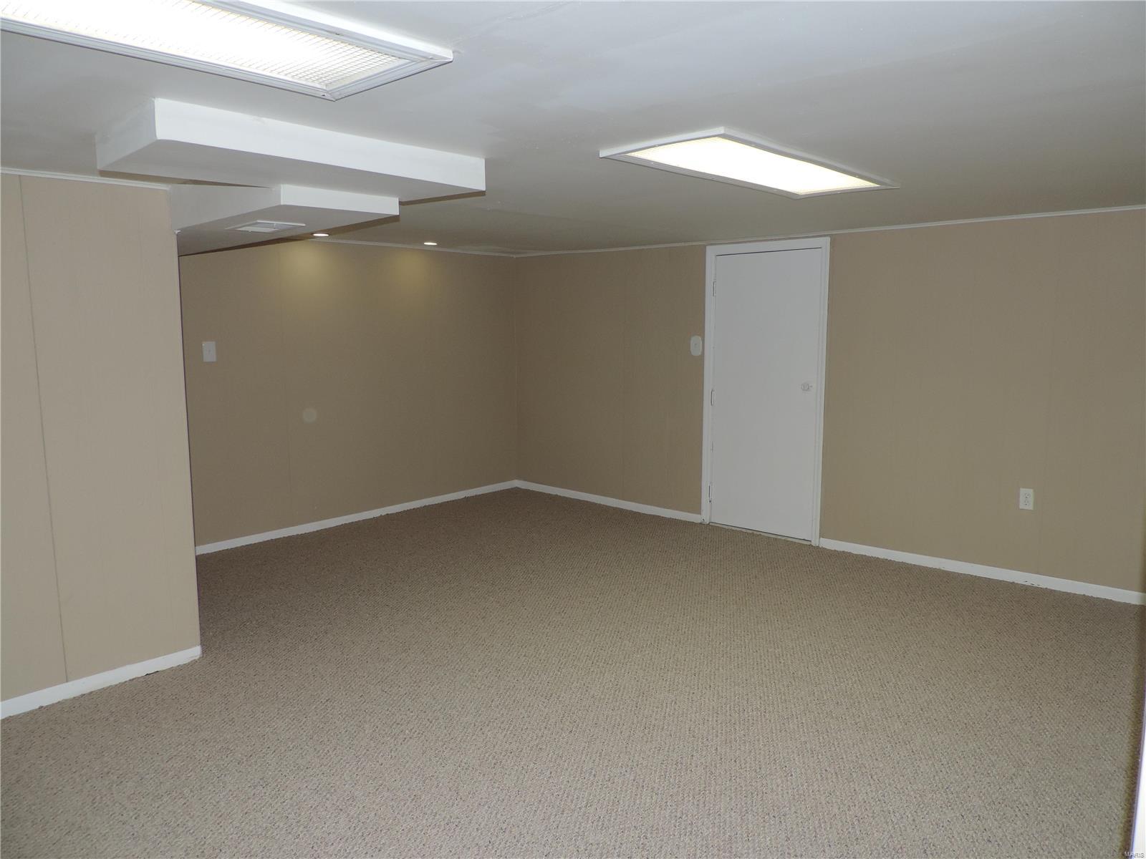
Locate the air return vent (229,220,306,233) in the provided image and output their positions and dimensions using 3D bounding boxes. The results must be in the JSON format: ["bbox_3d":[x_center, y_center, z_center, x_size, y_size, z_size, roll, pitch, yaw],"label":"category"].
[{"bbox_3d":[-1.219,-0.809,3.153,0.343,0.025,0.206,7,10,43],"label":"air return vent"}]

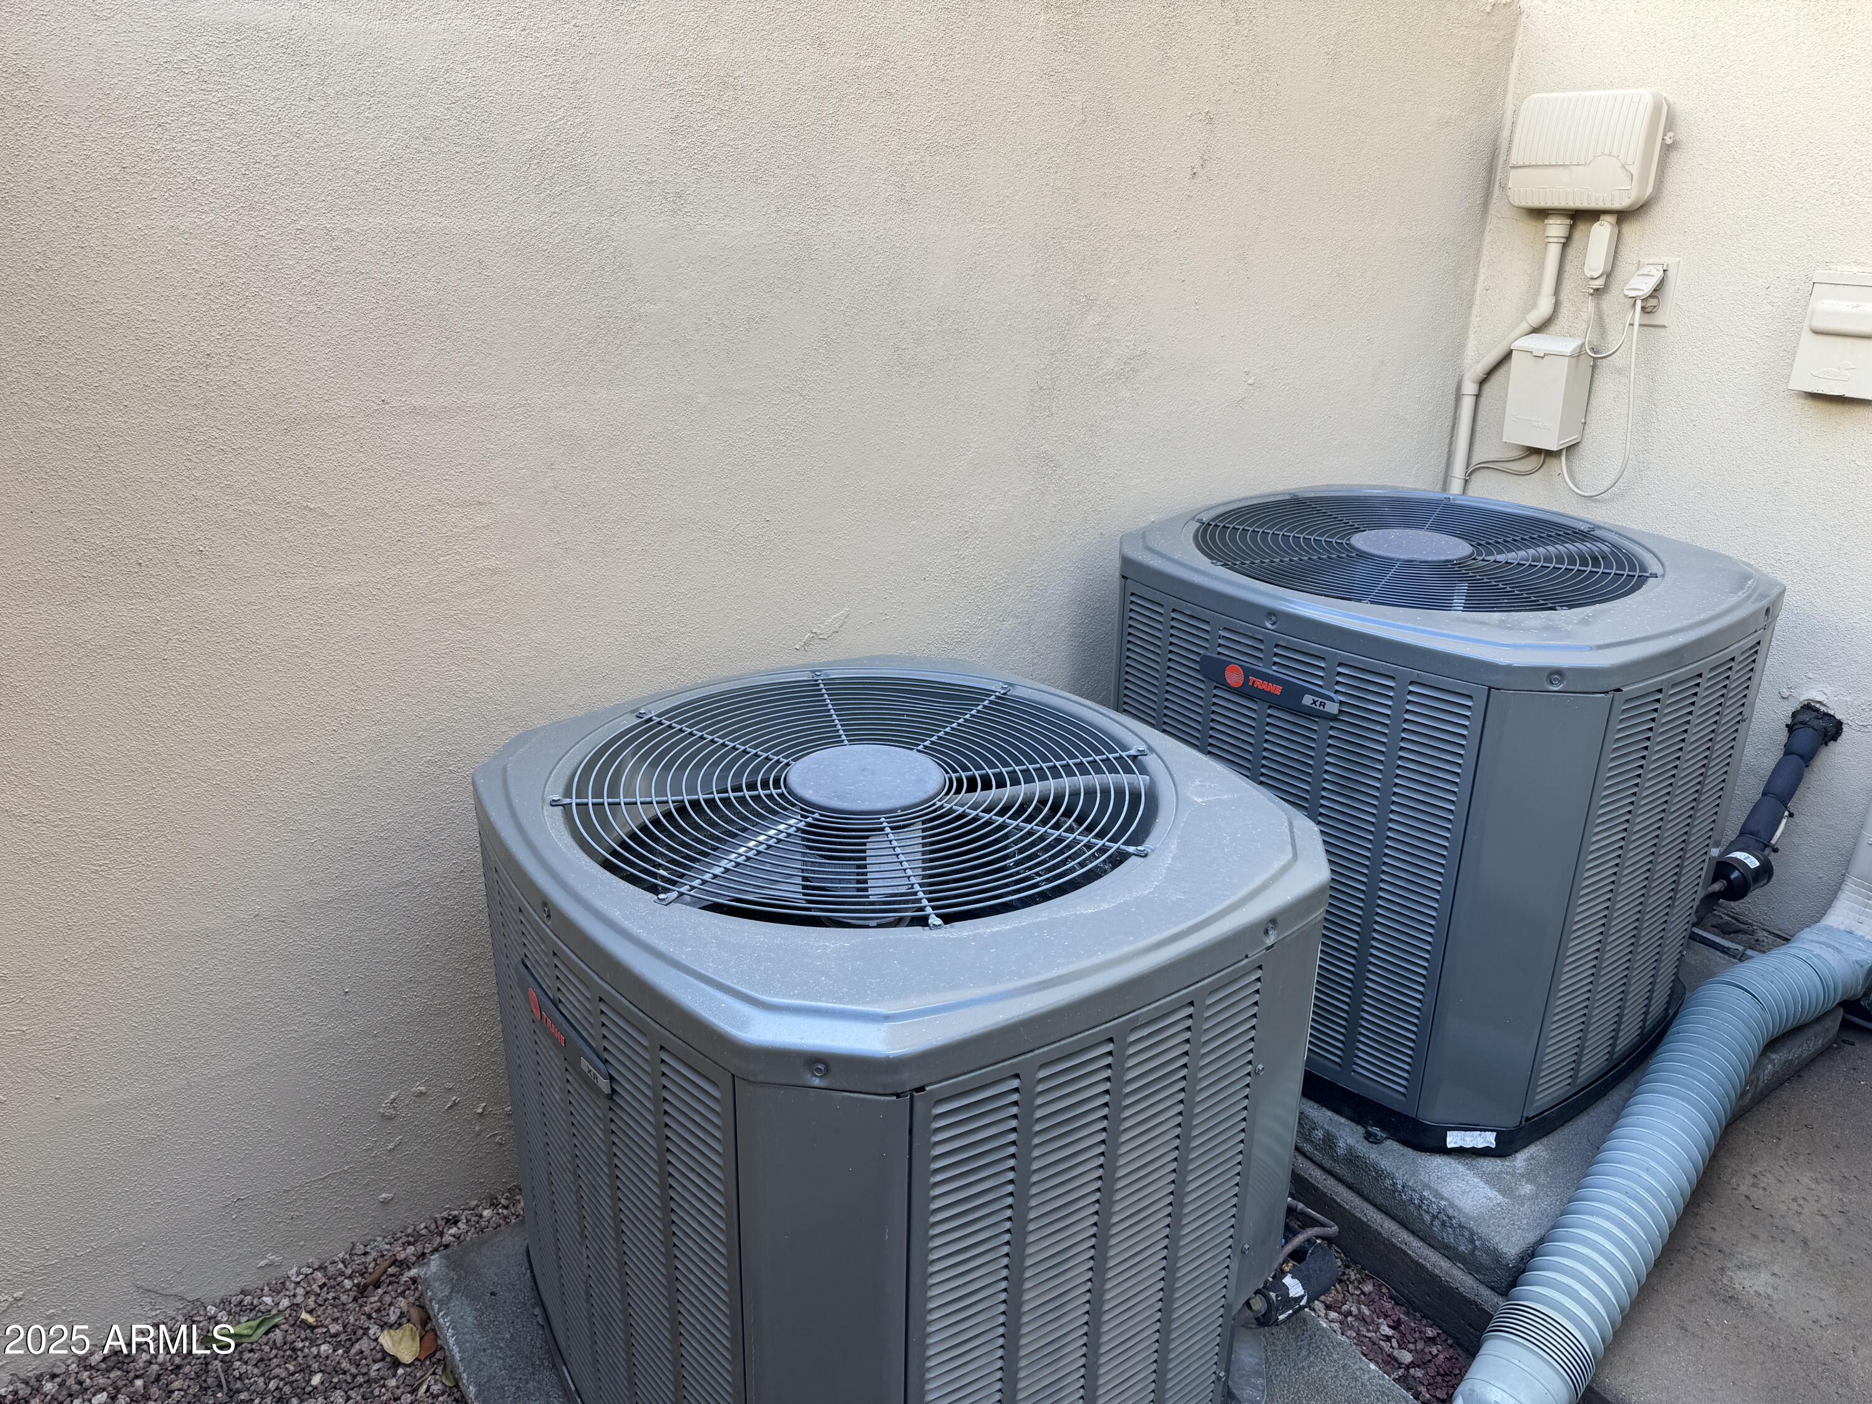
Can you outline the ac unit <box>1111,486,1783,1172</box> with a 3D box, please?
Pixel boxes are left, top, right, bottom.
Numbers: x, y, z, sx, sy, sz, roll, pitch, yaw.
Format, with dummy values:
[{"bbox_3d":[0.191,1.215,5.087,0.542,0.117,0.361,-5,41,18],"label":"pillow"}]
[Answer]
[{"bbox_3d":[0.752,0.108,2.119,0.775,0.762,0.857,-16,27,-36],"label":"ac unit"}]

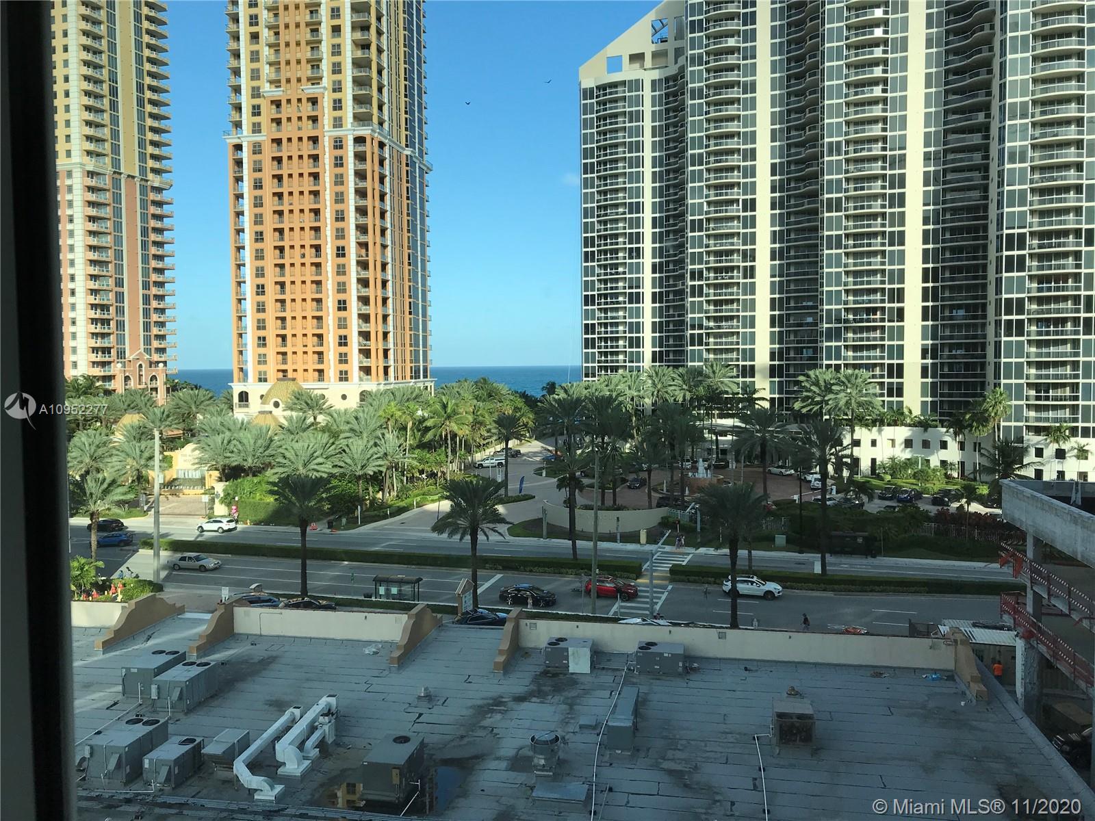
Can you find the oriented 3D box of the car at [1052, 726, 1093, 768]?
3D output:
[{"bbox_3d":[27.572,16.330,43.316,4.750,1.620,1.880,0,3,7],"label":"car"}]

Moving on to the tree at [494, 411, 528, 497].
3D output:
[{"bbox_3d":[-5.659,6.451,131.288,5.200,12.794,5.200,-1,3,0],"label":"tree"}]

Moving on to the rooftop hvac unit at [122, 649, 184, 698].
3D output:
[{"bbox_3d":[-17.866,11.986,40.391,1.580,1.280,2.350,0,3,12],"label":"rooftop hvac unit"}]

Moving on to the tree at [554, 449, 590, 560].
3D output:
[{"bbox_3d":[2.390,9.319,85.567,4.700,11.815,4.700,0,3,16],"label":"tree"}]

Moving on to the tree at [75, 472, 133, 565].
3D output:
[{"bbox_3d":[-42.148,10.970,84.164,5.700,10.100,5.700,-1,3,0],"label":"tree"}]

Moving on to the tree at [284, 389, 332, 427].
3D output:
[{"bbox_3d":[-37.595,4.166,140.608,7.700,14.988,7.700,-1,3,0],"label":"tree"}]

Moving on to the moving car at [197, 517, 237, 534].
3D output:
[{"bbox_3d":[-39.564,13.675,105.825,4.650,1.680,1.880,0,3,17],"label":"moving car"}]

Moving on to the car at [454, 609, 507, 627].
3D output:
[{"bbox_3d":[-4.299,15.547,64.828,4.700,1.550,1.860,-2,3,-29],"label":"car"}]

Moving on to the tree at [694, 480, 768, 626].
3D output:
[{"bbox_3d":[13.611,10.779,64.764,5.200,10.806,5.200,0,3,16],"label":"tree"}]

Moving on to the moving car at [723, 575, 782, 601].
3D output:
[{"bbox_3d":[17.337,14.812,74.571,4.870,1.680,1.960,0,3,16],"label":"moving car"}]

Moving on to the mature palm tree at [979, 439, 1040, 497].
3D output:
[{"bbox_3d":[54.204,8.699,104.632,7.400,10.500,7.400,-1,3,0],"label":"mature palm tree"}]

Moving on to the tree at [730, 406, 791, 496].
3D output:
[{"bbox_3d":[28.668,6.286,117.940,8.100,13.841,8.100,-1,3,0],"label":"tree"}]

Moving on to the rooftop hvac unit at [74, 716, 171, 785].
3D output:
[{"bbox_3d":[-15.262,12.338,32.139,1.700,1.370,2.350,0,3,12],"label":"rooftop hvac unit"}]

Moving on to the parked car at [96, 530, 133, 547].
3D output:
[{"bbox_3d":[-49.234,14.444,100.022,4.350,1.640,1.840,-1,3,-6],"label":"parked car"}]

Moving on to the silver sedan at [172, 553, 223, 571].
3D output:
[{"bbox_3d":[-34.997,15.032,87.884,5.250,1.450,1.920,0,3,15],"label":"silver sedan"}]

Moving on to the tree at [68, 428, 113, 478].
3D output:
[{"bbox_3d":[-64.692,8.276,124.931,6.200,11.158,6.200,0,3,16],"label":"tree"}]

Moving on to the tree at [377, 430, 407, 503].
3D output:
[{"bbox_3d":[-22.595,8.119,126.249,4.900,10.536,4.900,0,3,16],"label":"tree"}]

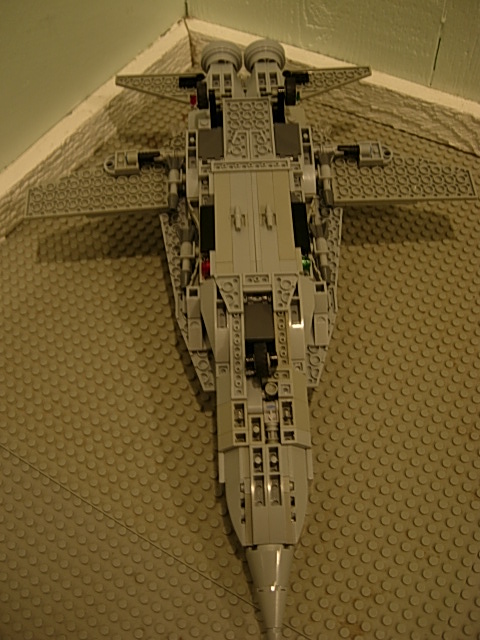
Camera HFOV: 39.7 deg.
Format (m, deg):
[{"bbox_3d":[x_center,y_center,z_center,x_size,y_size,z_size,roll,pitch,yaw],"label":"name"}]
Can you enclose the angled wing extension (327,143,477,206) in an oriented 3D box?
[{"bbox_3d":[0.104,-0.100,0.440,0.100,0.017,0.048,-2,63,-3],"label":"angled wing extension"}]

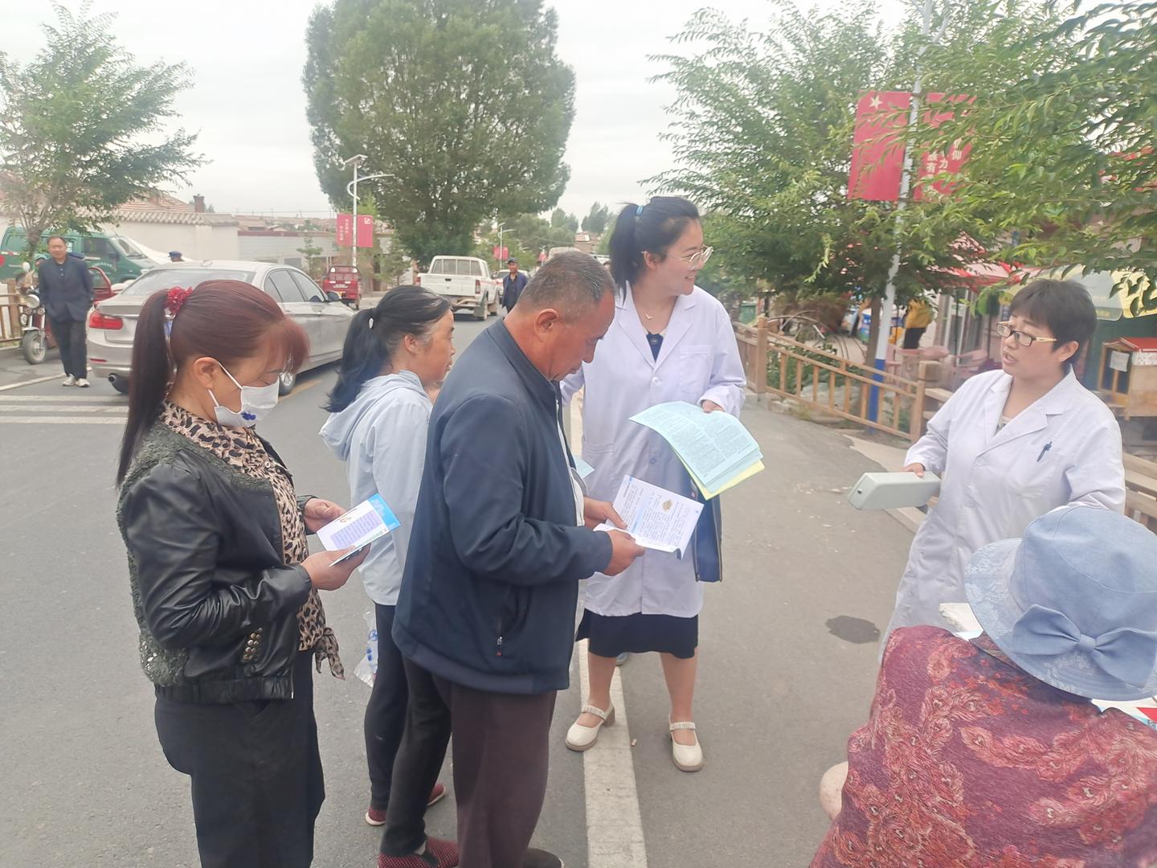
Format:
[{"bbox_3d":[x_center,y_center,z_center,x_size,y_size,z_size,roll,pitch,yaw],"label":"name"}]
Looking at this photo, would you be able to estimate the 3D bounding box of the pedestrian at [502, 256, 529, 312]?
[{"bbox_3d":[-1.187,-2.365,15.365,0.520,1.732,0.350,4,11,3],"label":"pedestrian"}]

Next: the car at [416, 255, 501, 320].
[{"bbox_3d":[-3.512,-4.527,25.915,1.740,1.710,4.950,3,11,0],"label":"car"}]

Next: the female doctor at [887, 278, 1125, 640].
[{"bbox_3d":[1.137,0.379,2.264,0.470,1.573,0.500,-2,12,-23],"label":"female doctor"}]

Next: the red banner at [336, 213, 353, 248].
[{"bbox_3d":[-8.125,-7.074,29.000,0.560,1.130,0.050,3,11,0],"label":"red banner"}]

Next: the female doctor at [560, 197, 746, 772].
[{"bbox_3d":[0.196,0.192,2.546,0.530,1.740,0.420,3,11,-2],"label":"female doctor"}]

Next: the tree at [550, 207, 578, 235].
[{"bbox_3d":[-1.906,-22.691,100.855,3.500,8.992,3.500,3,11,0],"label":"tree"}]

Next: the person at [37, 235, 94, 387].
[{"bbox_3d":[-5.635,-1.370,9.290,0.560,1.638,0.360,-2,12,-25],"label":"person"}]

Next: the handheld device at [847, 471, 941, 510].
[{"bbox_3d":[0.726,0.132,1.920,0.245,0.075,0.085,1,30,-35],"label":"handheld device"}]

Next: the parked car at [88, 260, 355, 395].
[{"bbox_3d":[-4.136,-1.402,10.378,1.820,1.440,4.650,2,11,-4],"label":"parked car"}]

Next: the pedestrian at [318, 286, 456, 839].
[{"bbox_3d":[-0.451,0.330,2.308,0.430,1.490,0.450,-3,13,-30],"label":"pedestrian"}]

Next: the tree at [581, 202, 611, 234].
[{"bbox_3d":[1.859,-22.933,100.934,3.500,9.822,3.500,3,11,0],"label":"tree"}]

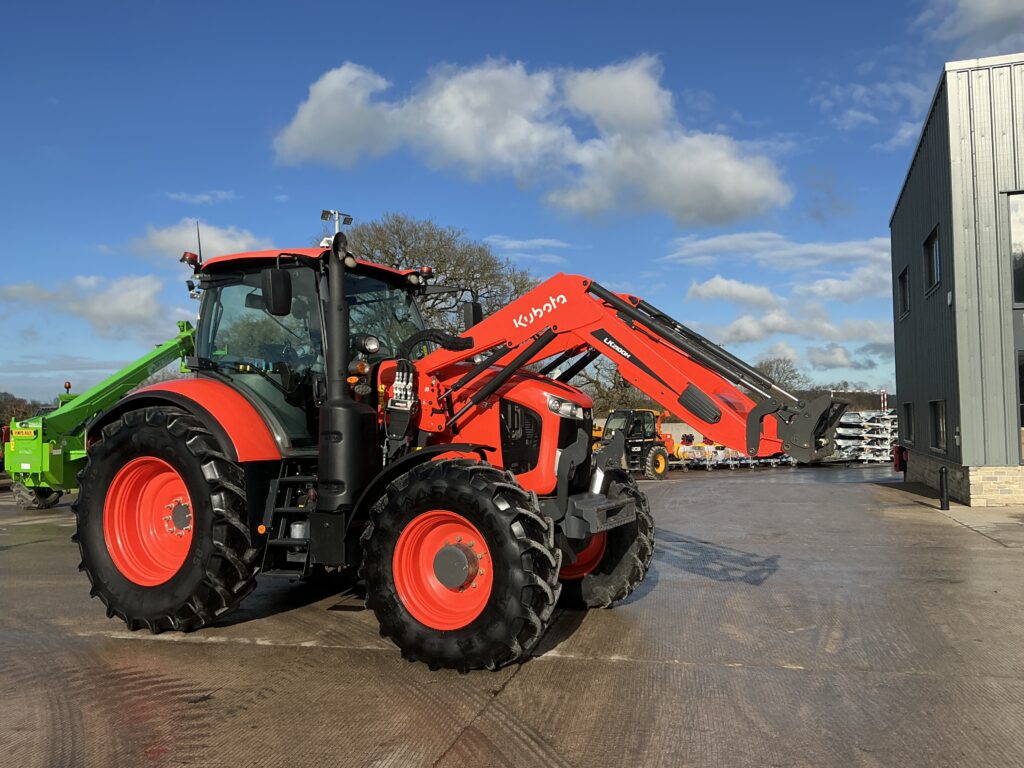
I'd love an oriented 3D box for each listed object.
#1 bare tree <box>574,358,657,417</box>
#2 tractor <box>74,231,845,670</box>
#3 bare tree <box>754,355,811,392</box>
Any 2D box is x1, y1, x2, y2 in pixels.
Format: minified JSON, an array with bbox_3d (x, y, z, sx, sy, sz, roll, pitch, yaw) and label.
[{"bbox_3d":[5.484,0.495,44.777,6.800,7.361,6.500,-1,-3,7],"label":"bare tree"},{"bbox_3d":[-0.554,0.378,6.701,6.080,3.070,2.580,-2,-4,26],"label":"tractor"},{"bbox_3d":[29.423,1.871,89.706,6.800,9.736,6.500,-2,-4,18],"label":"bare tree"}]

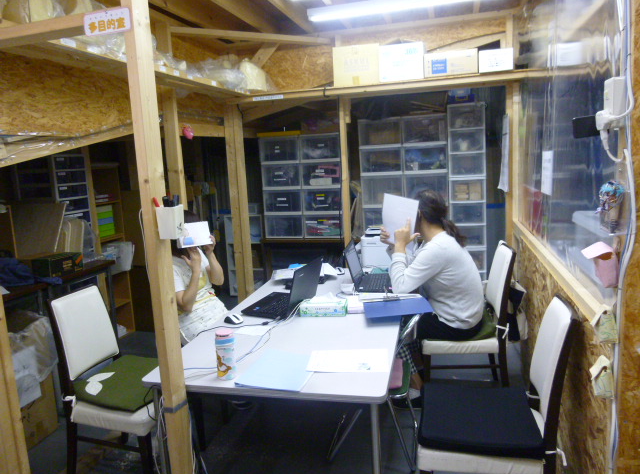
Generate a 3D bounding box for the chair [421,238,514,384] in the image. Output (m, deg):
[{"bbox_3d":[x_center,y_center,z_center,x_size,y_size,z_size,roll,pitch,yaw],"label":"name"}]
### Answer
[{"bbox_3d":[0.854,0.508,2.719,0.510,0.920,0.440,-1,9,12],"label":"chair"}]

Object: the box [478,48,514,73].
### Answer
[{"bbox_3d":[1.132,-1.117,2.982,0.198,0.130,0.200,0,9,17],"label":"box"}]

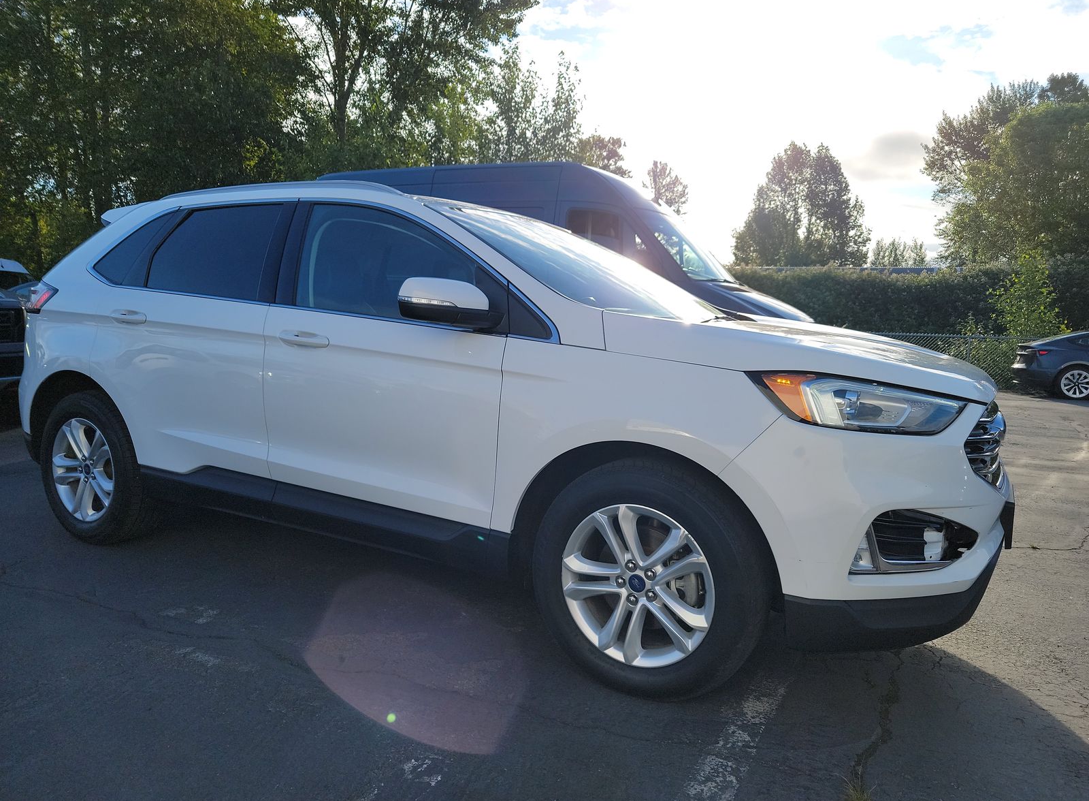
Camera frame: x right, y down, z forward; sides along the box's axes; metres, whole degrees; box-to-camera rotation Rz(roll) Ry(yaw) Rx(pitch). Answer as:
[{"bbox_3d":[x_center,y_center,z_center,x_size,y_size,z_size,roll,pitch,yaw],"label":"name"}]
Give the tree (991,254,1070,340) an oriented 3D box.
[{"bbox_3d":[10.909,-1.845,17.000,1.674,3.015,1.590,6,7,33],"label":"tree"}]

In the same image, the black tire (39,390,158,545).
[{"bbox_3d":[-2.176,0.327,3.741,0.745,0.745,0.250,5,7,28],"label":"black tire"}]

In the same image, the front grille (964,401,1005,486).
[{"bbox_3d":[1.531,0.121,2.644,0.150,0.320,1.000,5,7,28],"label":"front grille"}]

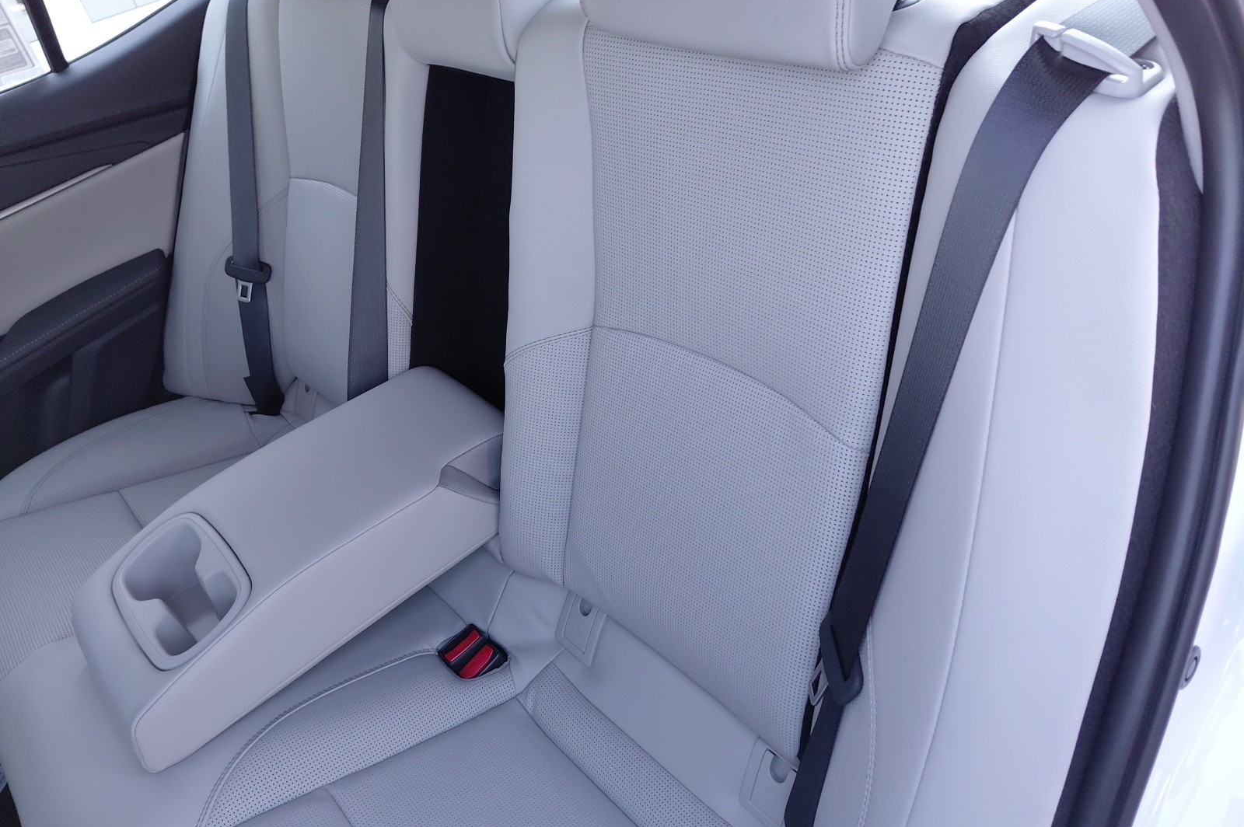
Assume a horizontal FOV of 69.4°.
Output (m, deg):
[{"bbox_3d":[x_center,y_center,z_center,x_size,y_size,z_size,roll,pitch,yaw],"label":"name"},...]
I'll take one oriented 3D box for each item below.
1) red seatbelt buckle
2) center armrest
[{"bbox_3d":[-0.158,0.270,0.970,0.048,0.036,0.068,-35,42,-26],"label":"red seatbelt buckle"},{"bbox_3d":[-0.336,0.127,0.972,0.487,0.121,0.220,-35,42,-26],"label":"center armrest"}]

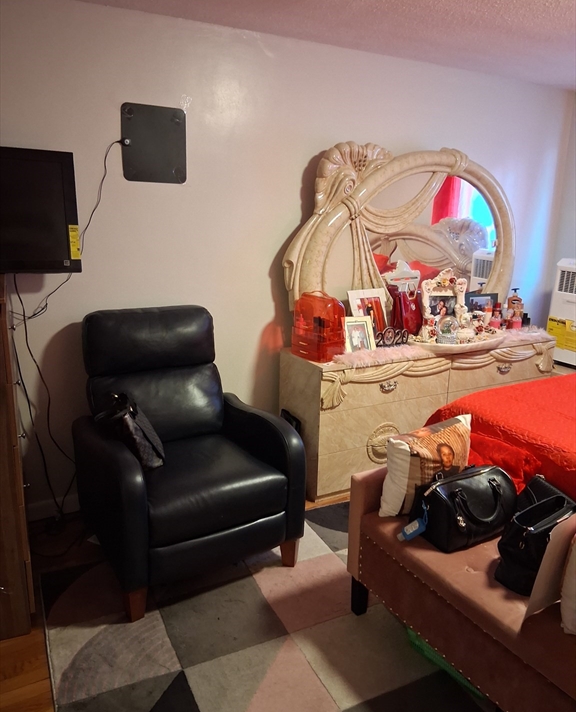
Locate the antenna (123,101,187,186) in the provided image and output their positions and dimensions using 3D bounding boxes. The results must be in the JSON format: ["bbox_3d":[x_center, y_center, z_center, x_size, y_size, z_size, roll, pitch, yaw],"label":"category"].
[{"bbox_3d":[-0.611,-0.975,2.665,0.299,0.334,0.010,-6,16,-28],"label":"antenna"}]

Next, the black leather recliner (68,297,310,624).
[{"bbox_3d":[-0.465,0.359,2.528,0.765,1.045,0.875,-7,17,-30],"label":"black leather recliner"}]

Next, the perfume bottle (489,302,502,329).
[{"bbox_3d":[1.357,-0.265,3.771,0.078,0.168,0.066,-6,16,-28],"label":"perfume bottle"}]

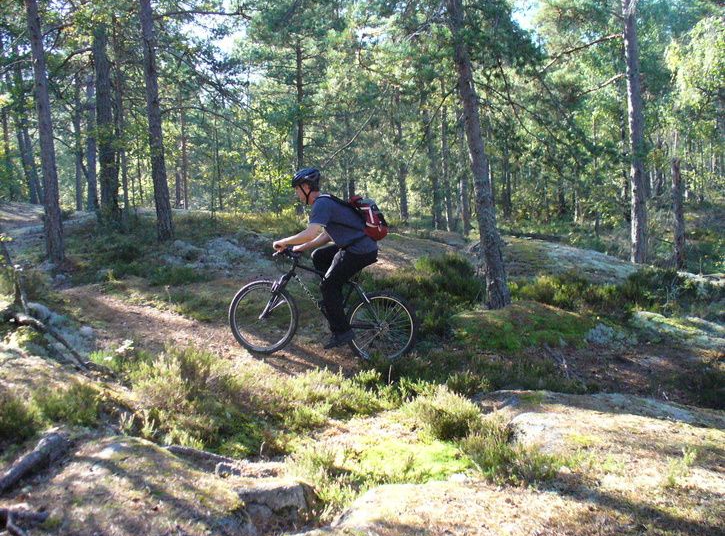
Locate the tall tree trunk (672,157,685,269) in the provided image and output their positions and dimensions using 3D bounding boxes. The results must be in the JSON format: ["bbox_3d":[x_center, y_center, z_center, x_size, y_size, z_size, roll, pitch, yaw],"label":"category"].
[{"bbox_3d":[6.523,-1.146,16.000,0.210,2.300,0.210,-3,5,0],"label":"tall tree trunk"}]

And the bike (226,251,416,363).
[{"bbox_3d":[-0.364,0.332,7.050,1.680,0.980,0.600,4,5,7],"label":"bike"}]

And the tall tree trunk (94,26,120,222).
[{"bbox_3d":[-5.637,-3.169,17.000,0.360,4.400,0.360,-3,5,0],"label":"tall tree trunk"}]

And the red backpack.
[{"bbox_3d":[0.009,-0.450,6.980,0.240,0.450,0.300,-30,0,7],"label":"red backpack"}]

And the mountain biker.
[{"bbox_3d":[-0.345,-0.095,7.030,0.930,1.620,0.520,-2,5,8],"label":"mountain biker"}]

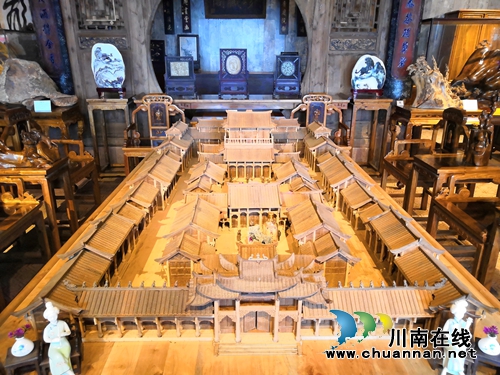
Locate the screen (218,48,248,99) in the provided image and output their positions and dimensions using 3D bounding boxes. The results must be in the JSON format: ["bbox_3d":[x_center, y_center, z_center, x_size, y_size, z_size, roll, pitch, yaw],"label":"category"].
[{"bbox_3d":[-0.205,-1.356,4.691,0.360,0.585,0.180,-1,18,-3],"label":"screen"}]

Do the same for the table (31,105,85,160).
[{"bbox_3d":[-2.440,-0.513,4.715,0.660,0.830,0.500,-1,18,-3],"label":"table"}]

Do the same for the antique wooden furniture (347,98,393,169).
[{"bbox_3d":[1.460,-0.672,5.021,0.480,0.940,0.480,-1,18,-3],"label":"antique wooden furniture"}]

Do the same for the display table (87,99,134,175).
[{"bbox_3d":[-1.670,-0.628,4.888,0.480,0.940,0.480,-1,18,-3],"label":"display table"}]

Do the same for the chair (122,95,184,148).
[{"bbox_3d":[-1.030,-0.498,4.363,0.650,1.020,0.580,-1,18,-3],"label":"chair"}]

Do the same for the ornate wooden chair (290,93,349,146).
[{"bbox_3d":[0.780,-0.535,4.477,0.650,1.020,0.580,-1,18,-3],"label":"ornate wooden chair"}]

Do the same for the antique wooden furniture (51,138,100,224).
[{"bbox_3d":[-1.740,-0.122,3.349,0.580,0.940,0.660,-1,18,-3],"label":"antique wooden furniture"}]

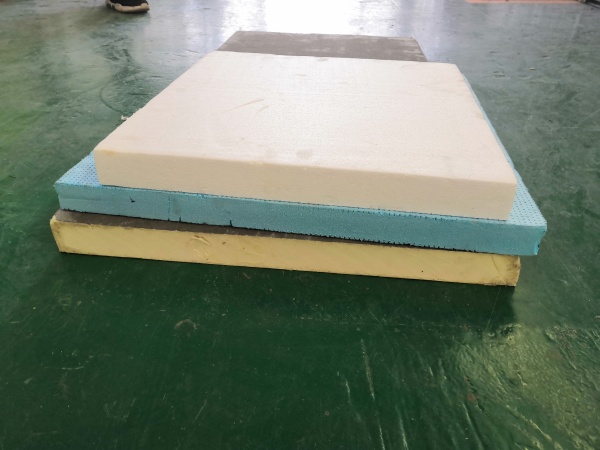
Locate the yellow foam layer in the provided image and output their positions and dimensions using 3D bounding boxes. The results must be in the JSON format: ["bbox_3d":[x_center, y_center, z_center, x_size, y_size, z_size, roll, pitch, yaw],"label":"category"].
[{"bbox_3d":[0.030,-0.293,1.102,0.600,0.049,1.200,4,34,4],"label":"yellow foam layer"}]

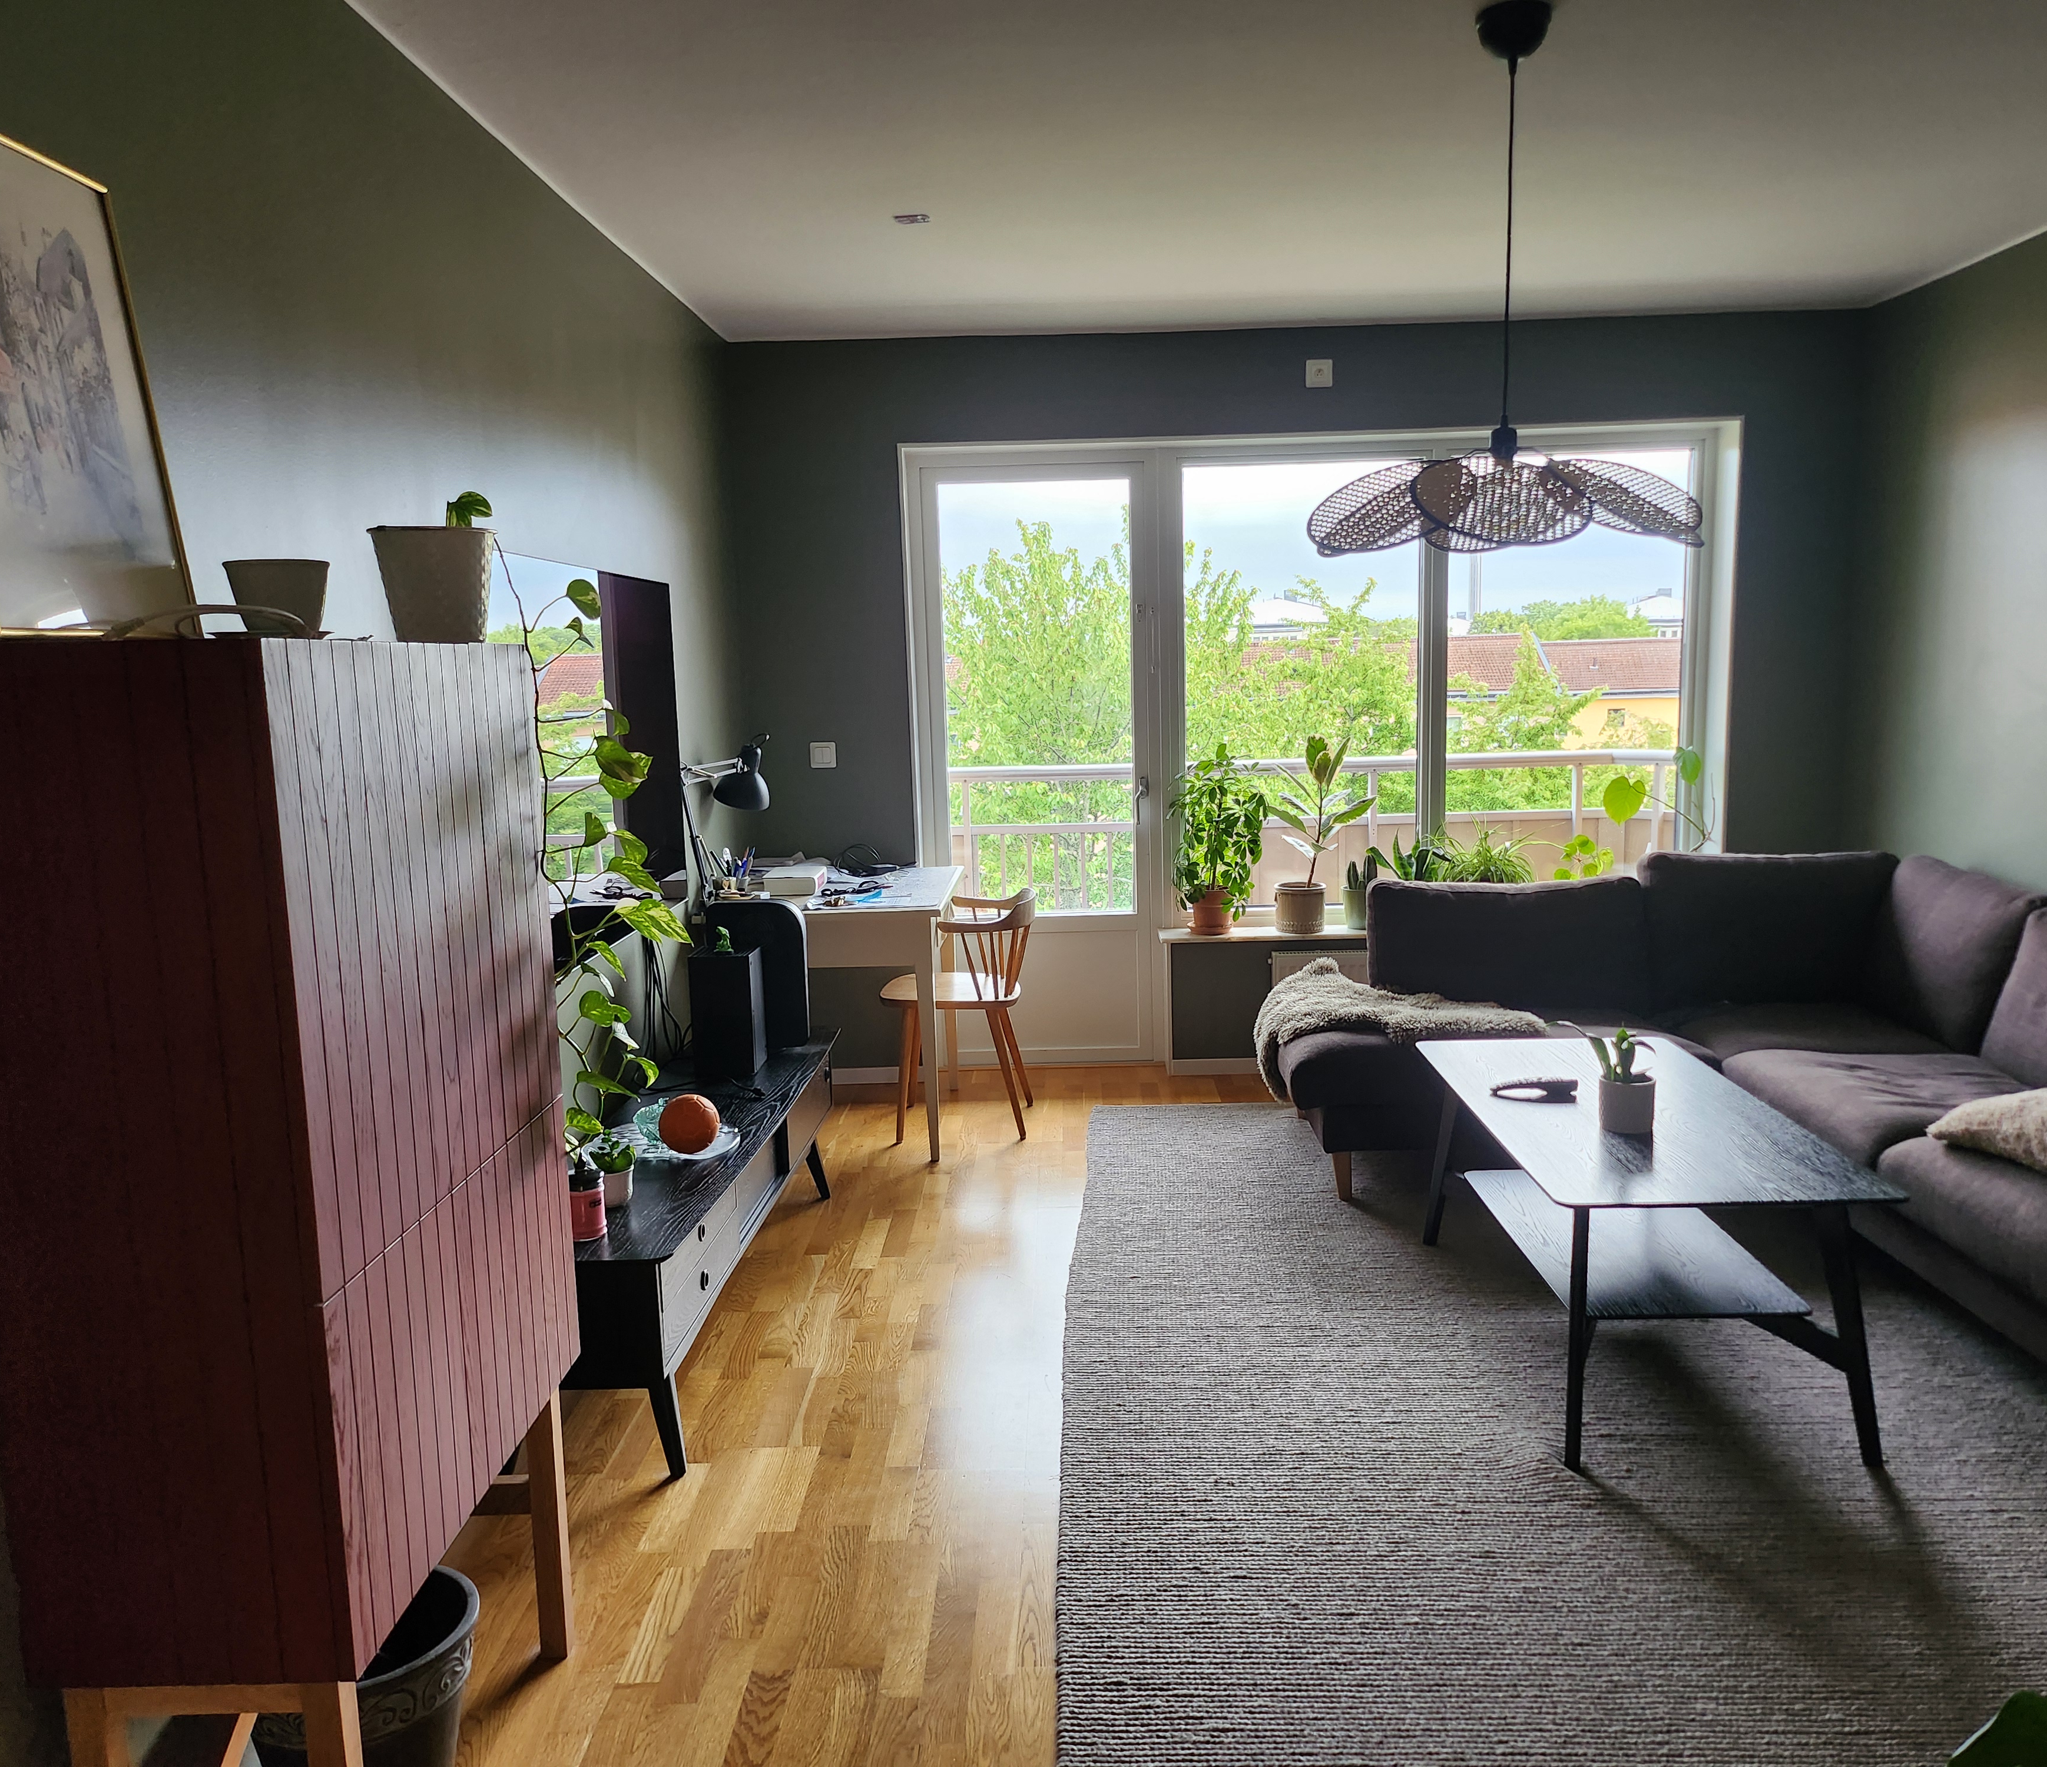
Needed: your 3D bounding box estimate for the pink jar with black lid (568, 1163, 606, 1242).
[{"bbox_3d":[-0.806,0.582,2.971,0.088,0.113,0.088,-1,8,0],"label":"pink jar with black lid"}]

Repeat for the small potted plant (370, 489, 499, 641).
[{"bbox_3d":[-0.778,-0.419,2.164,0.160,0.203,0.160,-1,8,2],"label":"small potted plant"}]

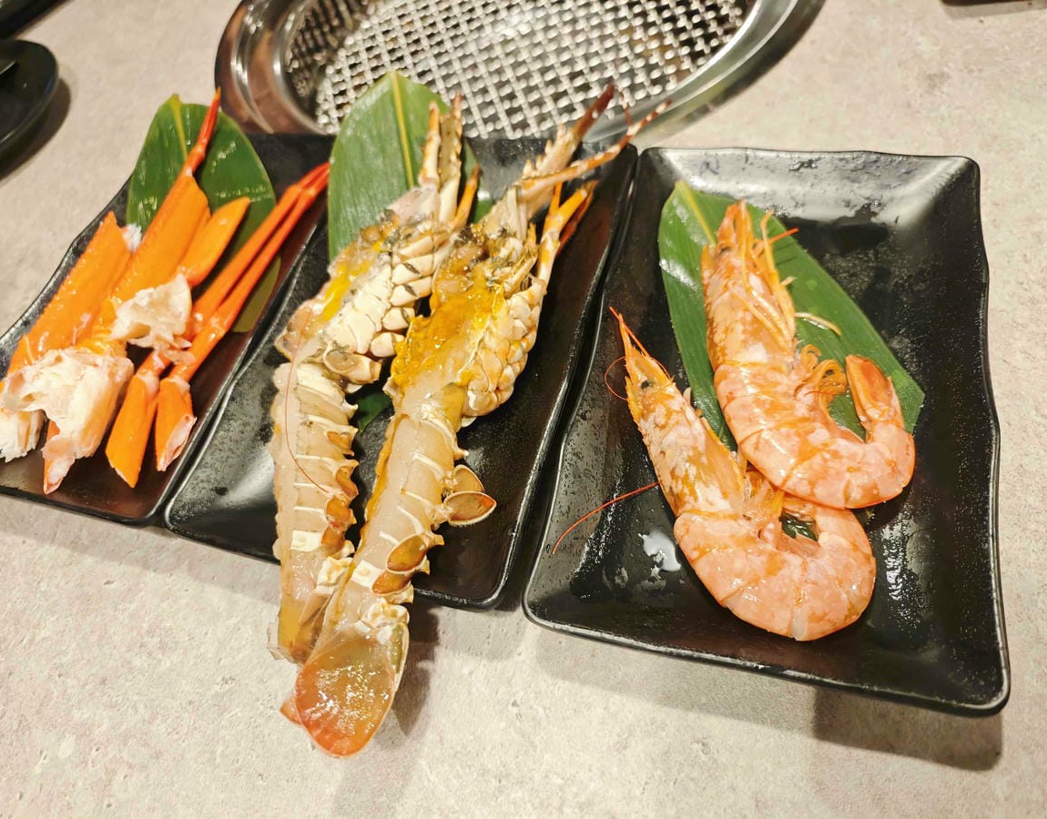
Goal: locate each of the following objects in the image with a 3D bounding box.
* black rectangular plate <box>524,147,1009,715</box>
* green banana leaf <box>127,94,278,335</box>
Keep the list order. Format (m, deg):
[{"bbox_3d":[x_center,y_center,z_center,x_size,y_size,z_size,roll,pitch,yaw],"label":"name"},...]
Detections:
[{"bbox_3d":[0.093,-0.012,0.271,0.138,0.025,0.213,8,63,15],"label":"black rectangular plate"},{"bbox_3d":[-0.154,-0.093,0.356,0.075,0.024,0.154,-19,70,0],"label":"green banana leaf"}]

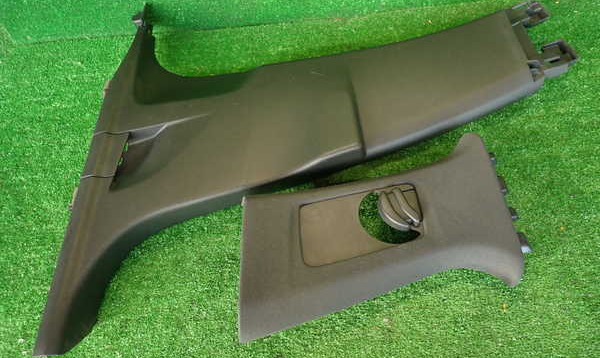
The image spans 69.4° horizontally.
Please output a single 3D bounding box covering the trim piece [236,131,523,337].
[{"bbox_3d":[0.104,0.043,0.557,0.390,0.075,0.230,-10,53,-8],"label":"trim piece"}]

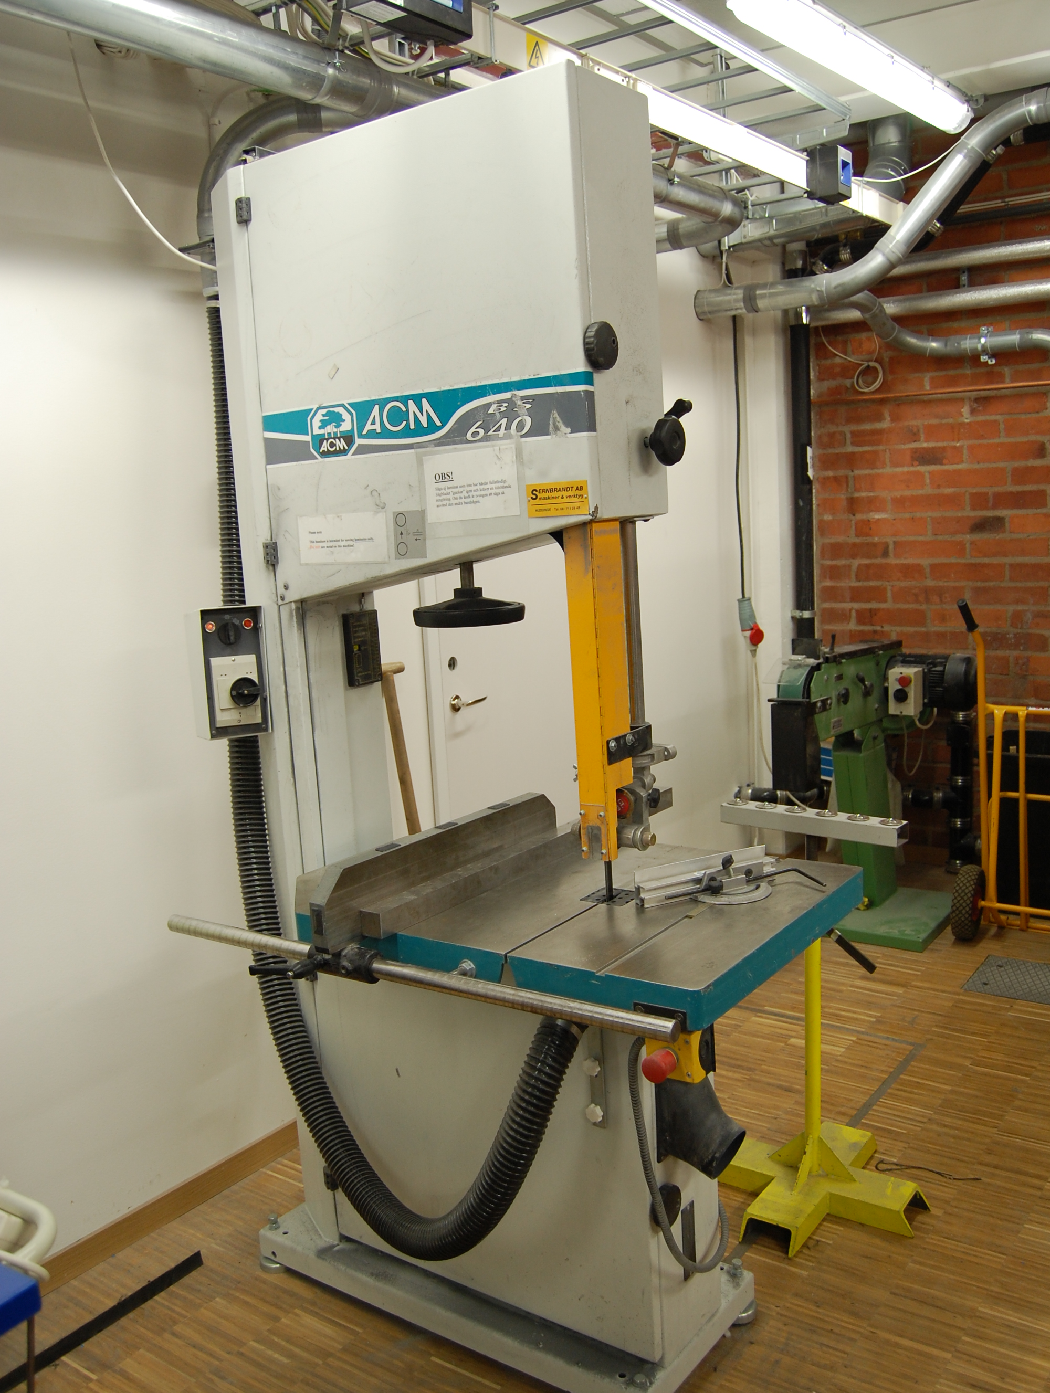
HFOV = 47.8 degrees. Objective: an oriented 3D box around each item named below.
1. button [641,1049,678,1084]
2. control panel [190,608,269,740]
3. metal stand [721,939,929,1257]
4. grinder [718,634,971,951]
[{"bbox_3d":[0.185,0.485,1.565,0.040,0.040,0.045,3,11,36],"label":"button"},{"bbox_3d":[-0.585,-0.051,2.352,0.125,0.250,0.090,-7,10,-24],"label":"control panel"},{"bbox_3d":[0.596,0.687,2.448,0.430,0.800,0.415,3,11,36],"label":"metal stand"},{"bbox_3d":[1.170,0.326,3.969,0.555,0.975,0.840,3,11,36],"label":"grinder"}]

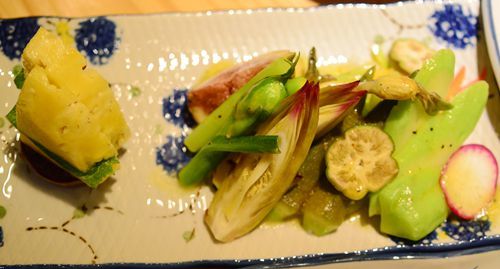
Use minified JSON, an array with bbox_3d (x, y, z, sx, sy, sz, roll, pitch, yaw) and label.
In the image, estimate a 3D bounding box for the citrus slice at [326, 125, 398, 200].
[{"bbox_3d":[0.060,0.015,0.363,0.038,0.007,0.040,0,76,3],"label":"citrus slice"}]

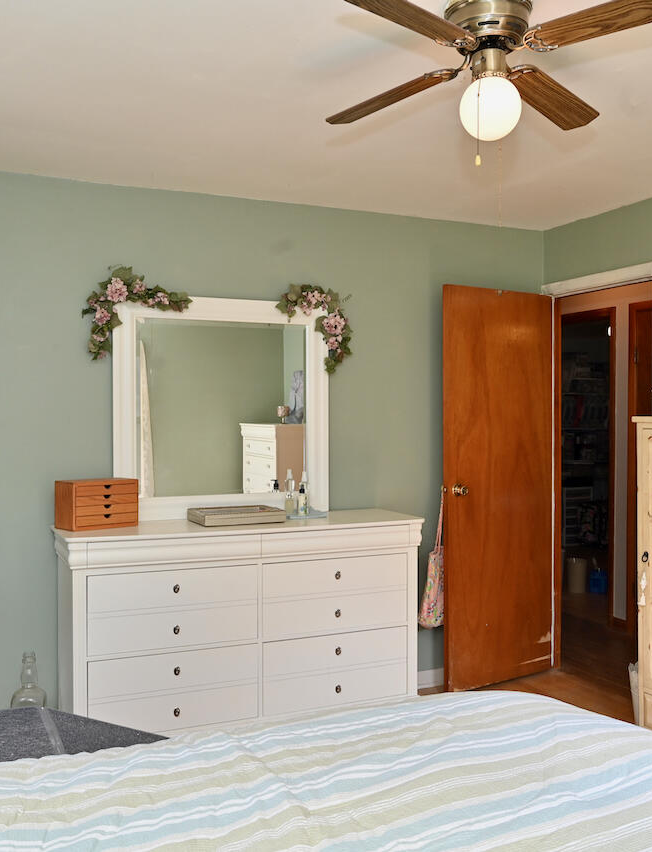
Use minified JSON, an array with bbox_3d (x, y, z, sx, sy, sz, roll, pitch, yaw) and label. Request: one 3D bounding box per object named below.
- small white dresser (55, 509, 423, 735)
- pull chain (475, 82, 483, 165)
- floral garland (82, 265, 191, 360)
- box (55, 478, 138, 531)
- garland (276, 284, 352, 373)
[{"bbox_3d":[-0.356,0.894,3.720,1.545,0.951,0.455,-1,1,-24],"label":"small white dresser"},{"bbox_3d":[0.366,-0.724,2.045,0.014,0.205,0.014,-1,1,-25],"label":"pull chain"},{"bbox_3d":[-0.817,-0.485,3.706,0.460,0.410,0.120,-1,1,-25],"label":"floral garland"},{"bbox_3d":[-0.953,0.325,3.565,0.278,0.195,0.170,-1,1,-37],"label":"box"},{"bbox_3d":[-0.054,-0.458,4.059,0.390,0.405,0.120,-1,1,-25],"label":"garland"}]

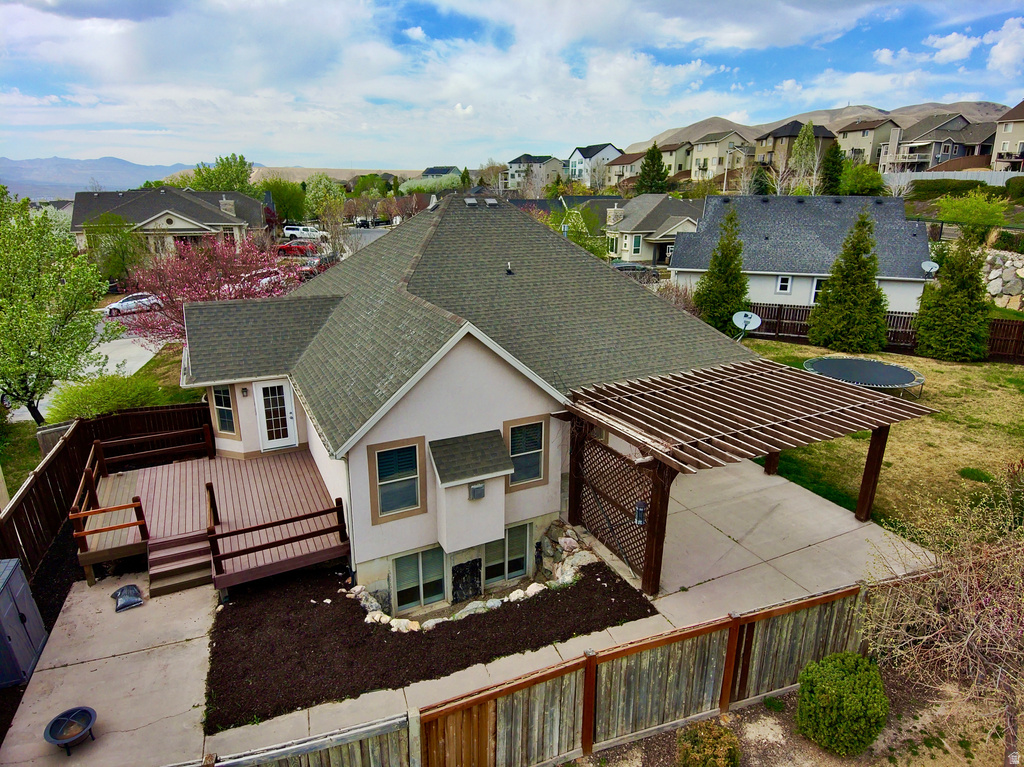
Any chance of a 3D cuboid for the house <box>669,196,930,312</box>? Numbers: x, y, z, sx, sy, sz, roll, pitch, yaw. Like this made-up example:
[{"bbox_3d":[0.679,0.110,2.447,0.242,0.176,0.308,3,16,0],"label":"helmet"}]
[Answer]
[{"bbox_3d":[19.185,-9.399,43.756,14.910,7.450,13.200,6,18,16],"label":"house"}]

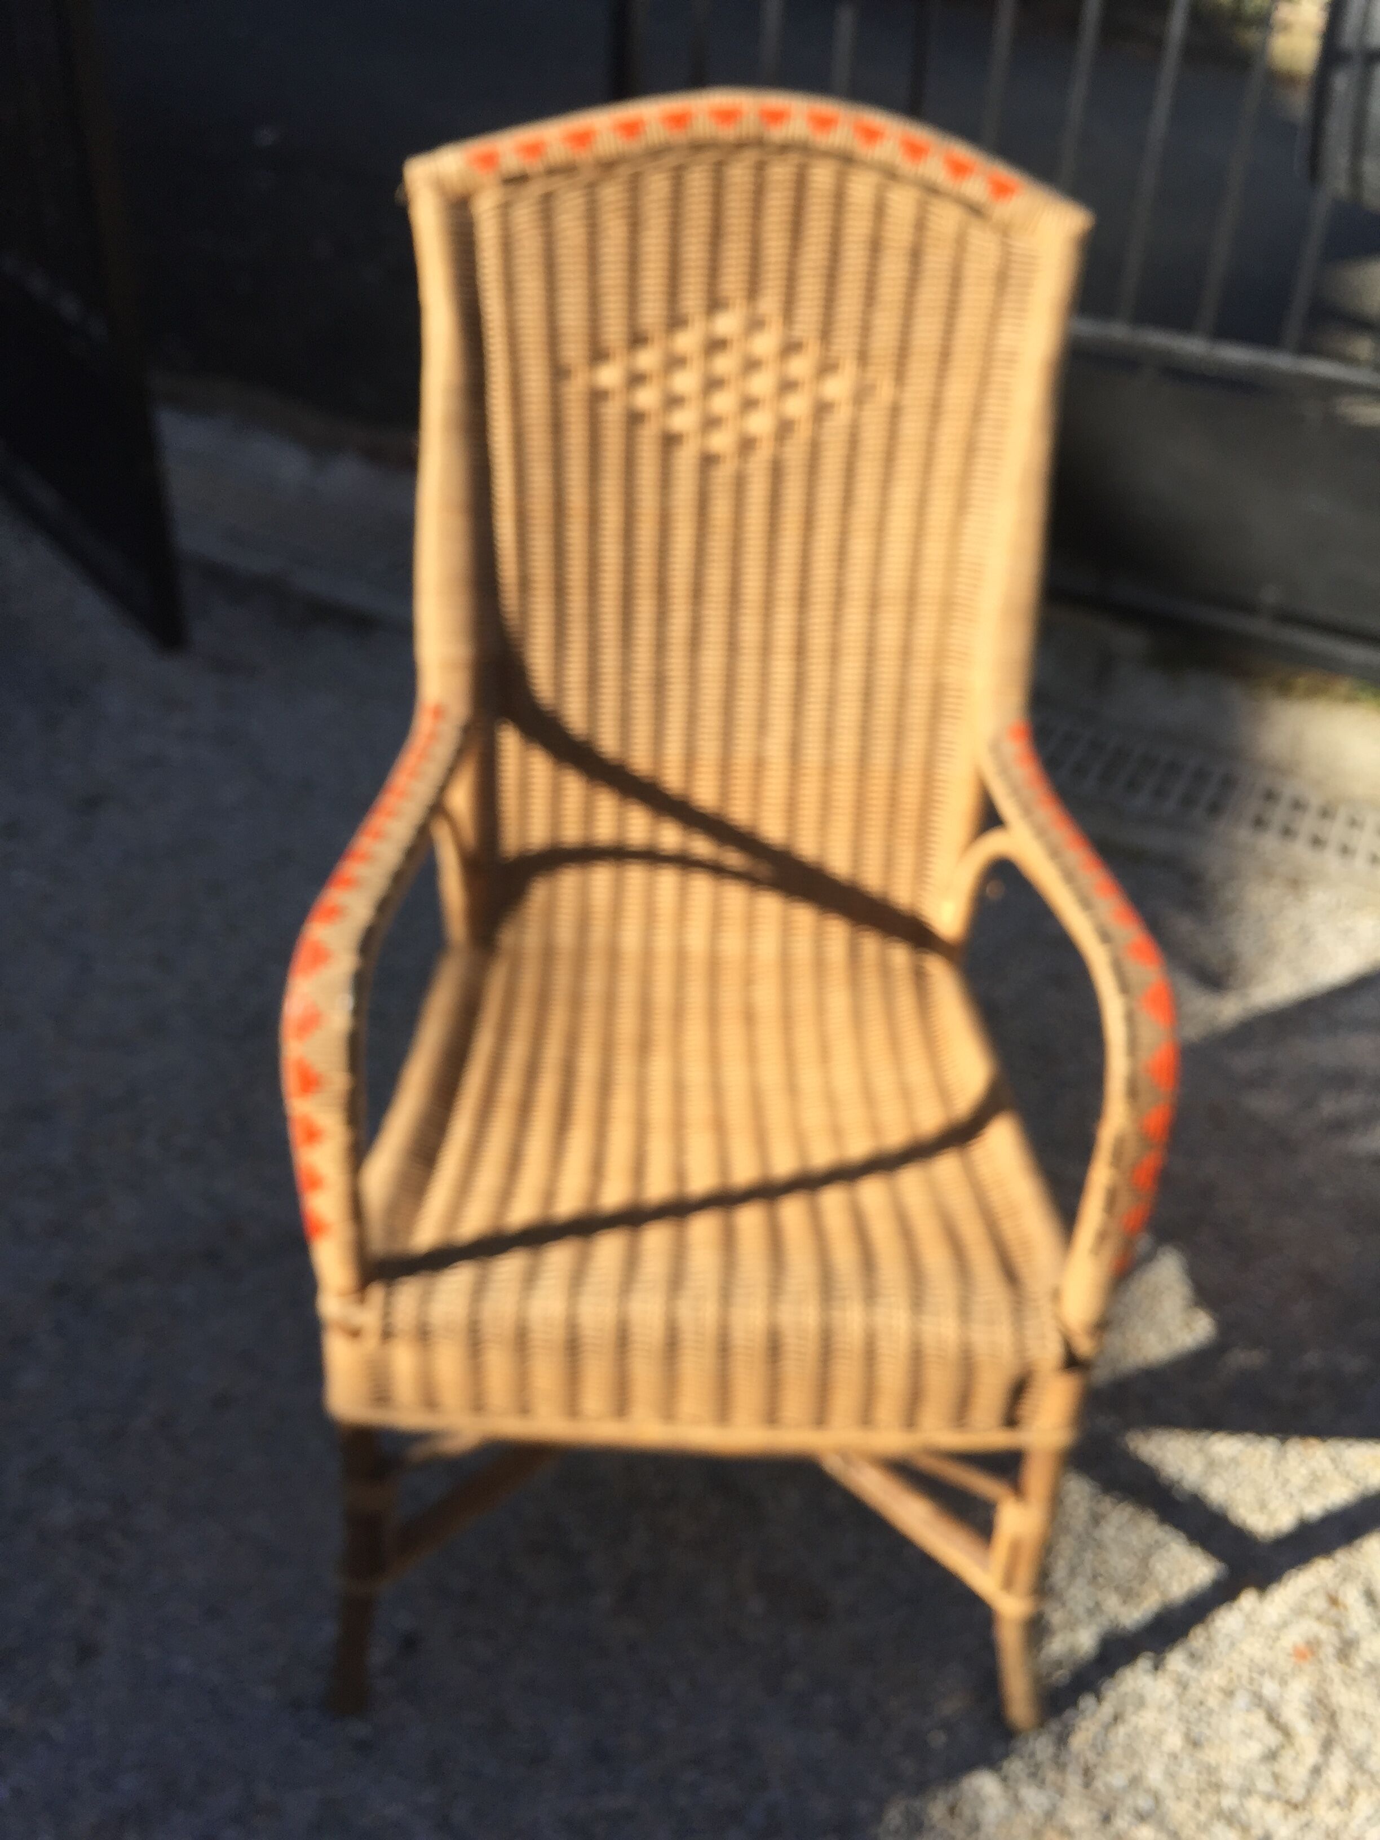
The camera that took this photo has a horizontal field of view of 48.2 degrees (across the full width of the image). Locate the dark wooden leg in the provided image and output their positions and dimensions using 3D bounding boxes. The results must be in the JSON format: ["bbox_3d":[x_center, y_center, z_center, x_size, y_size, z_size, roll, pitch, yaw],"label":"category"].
[{"bbox_3d":[-0.233,0.461,1.085,0.041,0.310,0.040,7,32,-3],"label":"dark wooden leg"}]

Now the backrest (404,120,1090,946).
[{"bbox_3d":[0.033,-0.294,1.223,0.490,0.635,0.110,2,20,0],"label":"backrest"}]

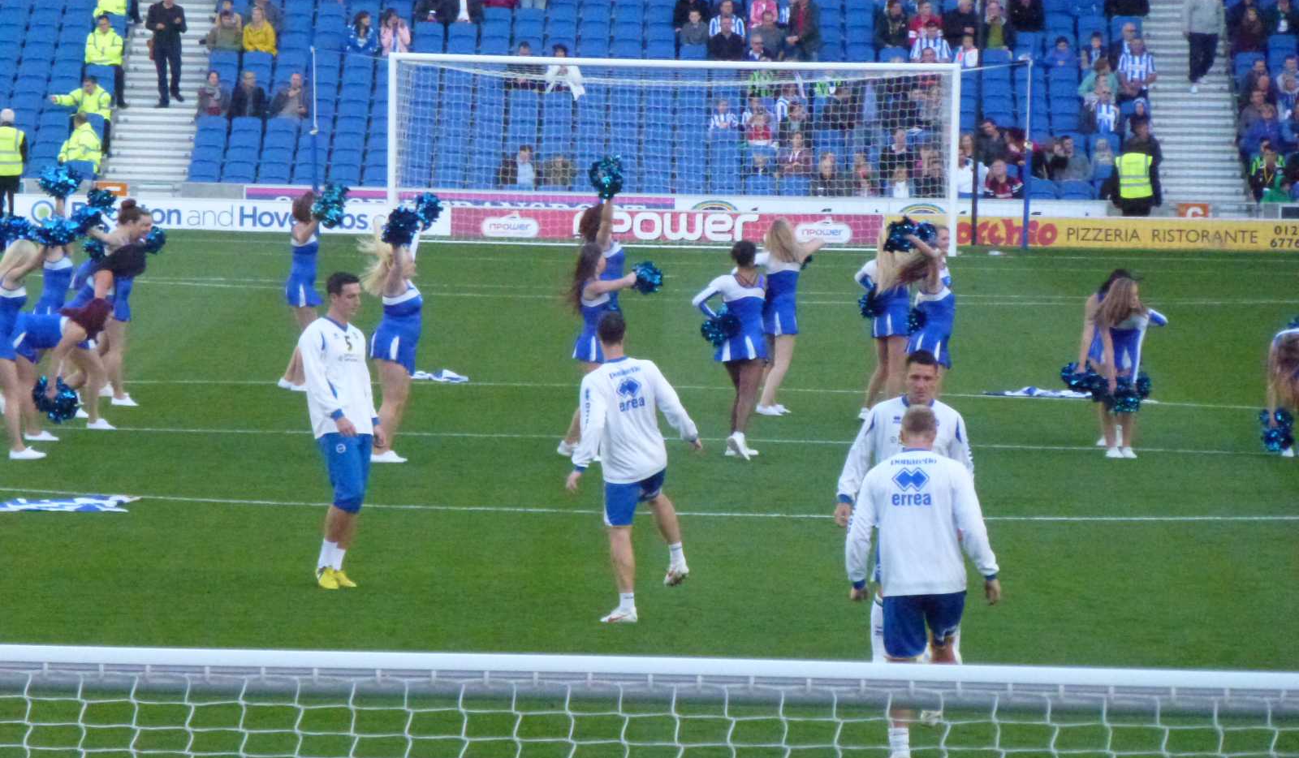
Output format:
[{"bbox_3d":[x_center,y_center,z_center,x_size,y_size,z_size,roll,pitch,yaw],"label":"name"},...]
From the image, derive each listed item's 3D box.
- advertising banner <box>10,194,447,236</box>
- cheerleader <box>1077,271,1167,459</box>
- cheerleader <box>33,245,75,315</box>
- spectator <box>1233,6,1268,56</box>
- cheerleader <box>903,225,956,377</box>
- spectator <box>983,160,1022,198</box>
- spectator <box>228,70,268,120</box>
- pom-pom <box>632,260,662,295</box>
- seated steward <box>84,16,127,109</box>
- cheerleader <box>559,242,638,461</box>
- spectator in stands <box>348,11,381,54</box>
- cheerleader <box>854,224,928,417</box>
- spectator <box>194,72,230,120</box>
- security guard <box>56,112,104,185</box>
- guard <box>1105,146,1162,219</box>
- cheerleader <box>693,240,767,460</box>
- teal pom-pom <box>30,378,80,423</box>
[{"bbox_3d":[-5.752,-2.253,128.700,6.000,0.460,0.120,1,3,0],"label":"advertising banner"},{"bbox_3d":[3.623,-0.104,71.200,0.620,1.390,0.580,1,3,-8],"label":"cheerleader"},{"bbox_3d":[-4.676,-0.568,73.400,0.450,1.720,0.480,-1,3,-35],"label":"cheerleader"},{"bbox_3d":[9.040,-5.014,140.677,0.500,1.170,0.800,1,3,0],"label":"spectator"},{"bbox_3d":[2.164,-0.327,72.600,0.600,1.700,0.500,3,3,35],"label":"cheerleader"},{"bbox_3d":[5.019,-2.516,132.925,0.550,1.220,0.780,1,2,0],"label":"spectator"},{"bbox_3d":[-5.919,-3.902,137.356,0.540,1.250,0.720,1,3,-5],"label":"spectator"},{"bbox_3d":[-0.019,-0.748,68.889,0.240,0.250,0.240,1,3,0],"label":"pom-pom"},{"bbox_3d":[-7.993,-4.669,137.300,0.620,1.340,0.750,1,3,-6],"label":"seated steward"},{"bbox_3d":[-0.394,-0.219,68.864,0.600,1.590,0.500,1,3,-6],"label":"cheerleader"},{"bbox_3d":[-4.277,-4.908,139.528,0.470,1.200,0.700,1,3,-6],"label":"spectator in stands"},{"bbox_3d":[1.958,-0.466,75.900,0.600,1.620,0.560,3,3,35],"label":"cheerleader"},{"bbox_3d":[-6.447,-3.909,137.326,0.520,1.220,0.720,1,3,-5],"label":"spectator"},{"bbox_3d":[-8.132,-3.168,133.399,0.600,1.270,0.750,2,3,22],"label":"security guard"},{"bbox_3d":[6.738,-2.708,130.200,0.720,1.740,0.420,1,3,6],"label":"guard"},{"bbox_3d":[0.599,-0.211,69.400,0.540,1.620,0.440,2,3,9],"label":"cheerleader"},{"bbox_3d":[-4.464,0.160,70.200,0.350,0.350,0.330,1,3,0],"label":"teal pom-pom"}]

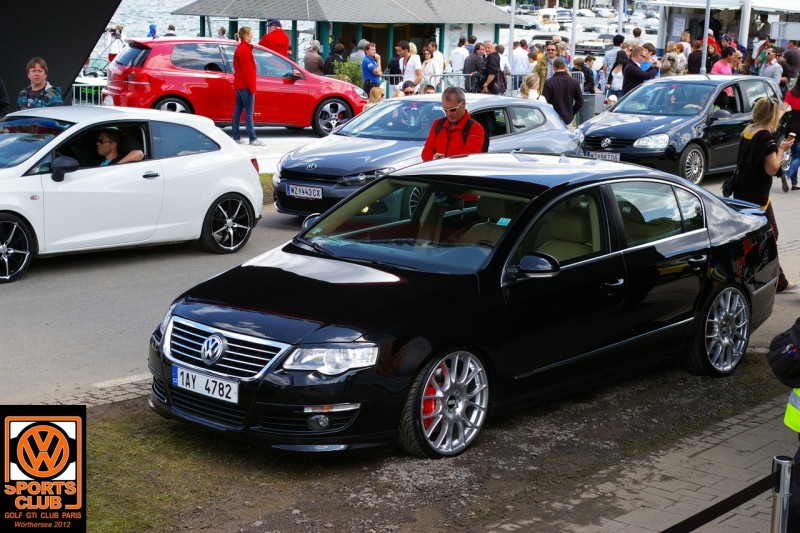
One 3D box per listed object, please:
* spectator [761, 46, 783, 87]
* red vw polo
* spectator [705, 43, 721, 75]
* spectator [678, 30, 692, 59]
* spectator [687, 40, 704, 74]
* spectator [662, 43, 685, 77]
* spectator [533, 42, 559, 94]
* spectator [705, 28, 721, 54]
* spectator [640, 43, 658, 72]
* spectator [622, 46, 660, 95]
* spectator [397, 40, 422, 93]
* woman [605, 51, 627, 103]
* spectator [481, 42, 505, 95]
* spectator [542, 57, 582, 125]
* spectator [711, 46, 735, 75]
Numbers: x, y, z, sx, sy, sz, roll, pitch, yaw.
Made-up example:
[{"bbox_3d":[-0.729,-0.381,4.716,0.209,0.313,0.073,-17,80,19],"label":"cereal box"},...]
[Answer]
[{"bbox_3d":[6.585,-3.054,26.645,0.340,1.750,0.500,-7,13,-41],"label":"spectator"},{"bbox_3d":[-2.490,-2.787,23.213,4.205,1.460,1.790,-3,11,-25],"label":"red vw polo"},{"bbox_3d":[6.269,-3.651,30.139,0.470,1.670,0.310,4,10,17],"label":"spectator"},{"bbox_3d":[6.404,-4.470,33.633,0.450,1.660,0.340,6,11,30],"label":"spectator"},{"bbox_3d":[6.065,-3.760,30.639,0.500,1.740,0.340,2,9,9],"label":"spectator"},{"bbox_3d":[5.160,-3.470,28.640,0.500,1.680,0.340,-5,11,-33],"label":"spectator"},{"bbox_3d":[2.319,-2.611,23.344,0.550,1.800,0.350,2,9,9],"label":"spectator"},{"bbox_3d":[6.006,-3.762,29.160,0.520,1.760,0.350,2,10,0],"label":"spectator"},{"bbox_3d":[4.372,-3.087,26.341,0.340,1.700,0.480,-3,11,-25],"label":"spectator"},{"bbox_3d":[3.869,-2.664,24.162,0.620,1.780,0.520,4,11,14],"label":"spectator"},{"bbox_3d":[0.127,-2.715,23.759,0.500,1.750,0.380,11,14,40],"label":"spectator"},{"bbox_3d":[3.659,-2.833,25.352,0.460,1.670,0.350,6,11,21],"label":"woman"},{"bbox_3d":[1.579,-3.044,25.960,0.420,1.760,0.500,-4,12,-30],"label":"spectator"},{"bbox_3d":[2.238,-2.014,20.743,0.600,1.780,0.360,2,9,6],"label":"spectator"},{"bbox_3d":[5.449,-2.854,25.340,0.360,1.750,0.500,-4,10,-25],"label":"spectator"}]

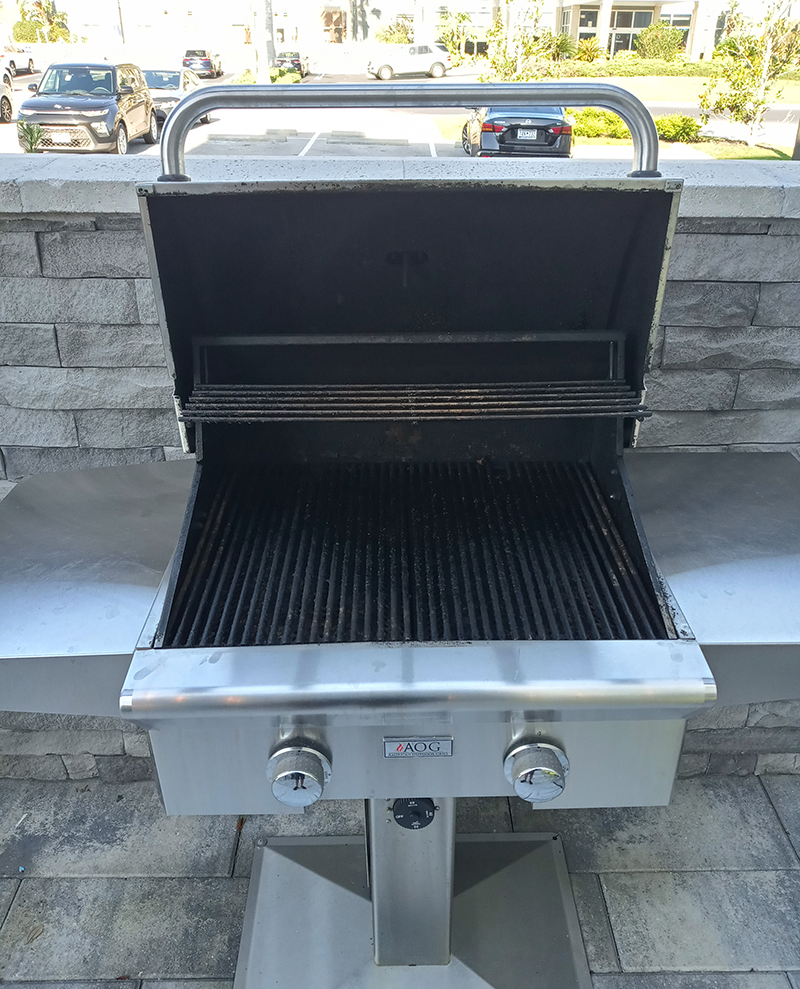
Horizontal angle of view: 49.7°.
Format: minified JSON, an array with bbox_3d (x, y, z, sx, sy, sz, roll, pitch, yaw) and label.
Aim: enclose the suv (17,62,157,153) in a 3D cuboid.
[{"bbox_3d":[-6.320,-7.940,17.680,1.800,1.600,4.200,0,28,-2],"label":"suv"}]

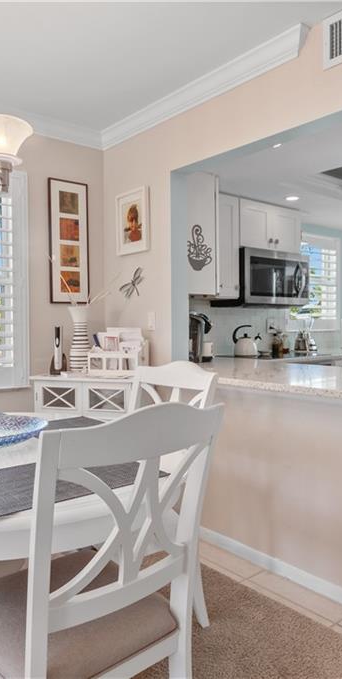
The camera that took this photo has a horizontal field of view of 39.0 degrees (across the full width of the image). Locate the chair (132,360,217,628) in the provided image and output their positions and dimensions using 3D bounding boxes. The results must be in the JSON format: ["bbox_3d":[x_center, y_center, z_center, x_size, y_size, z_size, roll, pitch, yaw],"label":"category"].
[{"bbox_3d":[-0.193,0.614,1.916,0.560,1.020,0.490,-2,2,-43],"label":"chair"}]

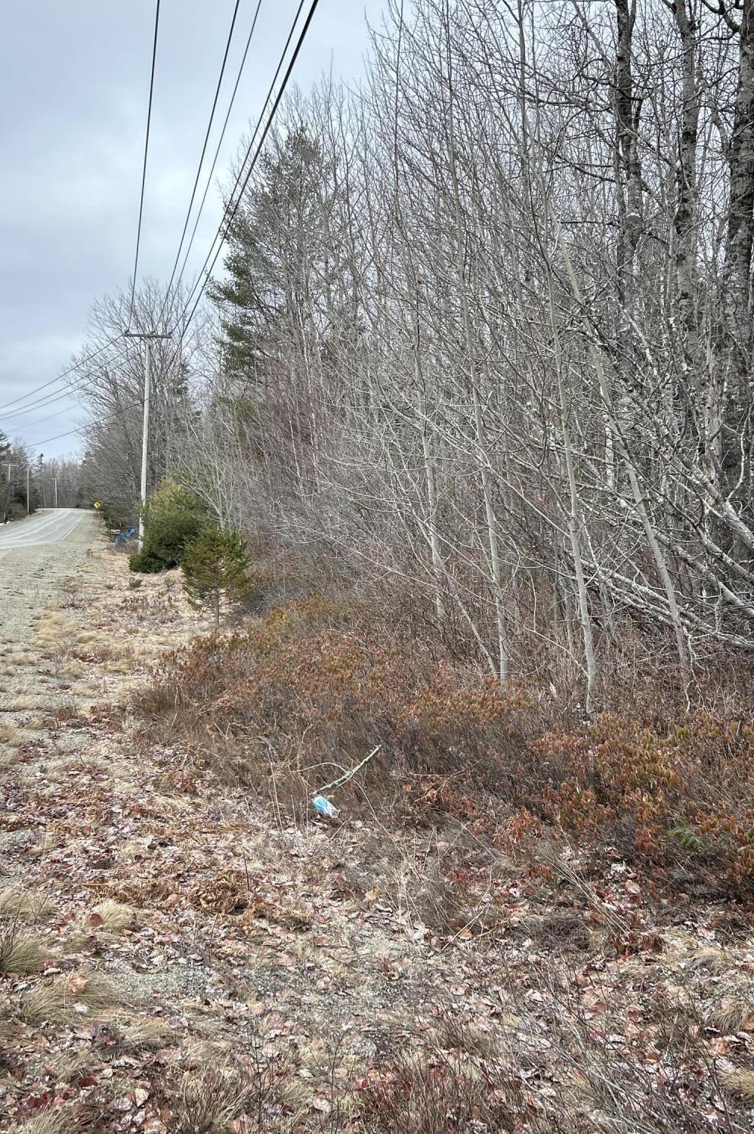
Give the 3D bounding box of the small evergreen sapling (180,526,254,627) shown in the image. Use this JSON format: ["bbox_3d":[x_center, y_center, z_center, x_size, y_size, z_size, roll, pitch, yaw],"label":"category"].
[{"bbox_3d":[-2.320,0.119,16.400,1.060,1.430,1.020,0,2,0],"label":"small evergreen sapling"}]

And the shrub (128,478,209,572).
[{"bbox_3d":[-5.875,-1.182,32.000,2.220,2.620,2.150,0,2,0],"label":"shrub"}]

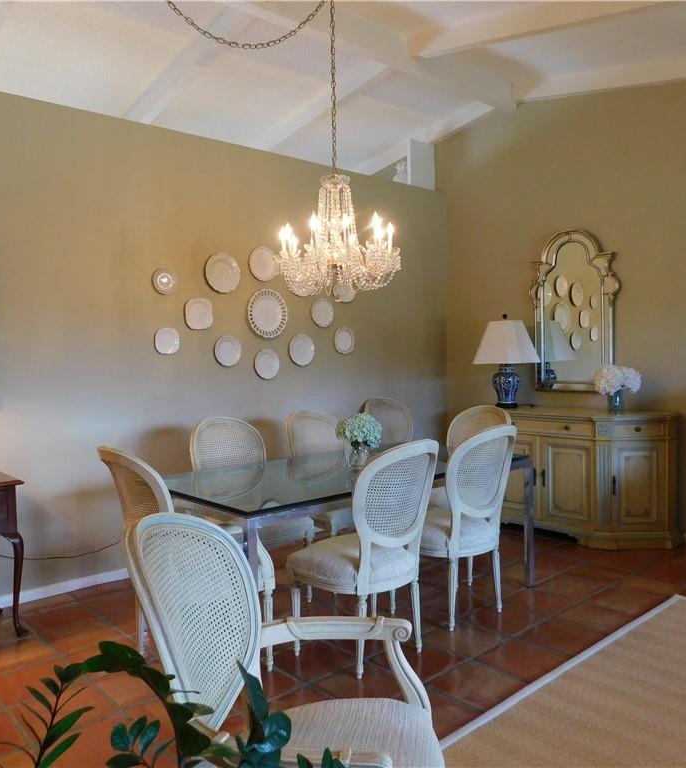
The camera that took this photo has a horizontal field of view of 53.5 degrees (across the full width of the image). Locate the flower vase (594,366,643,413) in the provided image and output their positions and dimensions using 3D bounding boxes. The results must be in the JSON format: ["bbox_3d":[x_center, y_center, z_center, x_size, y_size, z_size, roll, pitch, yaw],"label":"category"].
[{"bbox_3d":[1.865,0.037,4.623,0.280,0.330,0.310,-3,3,-42],"label":"flower vase"}]

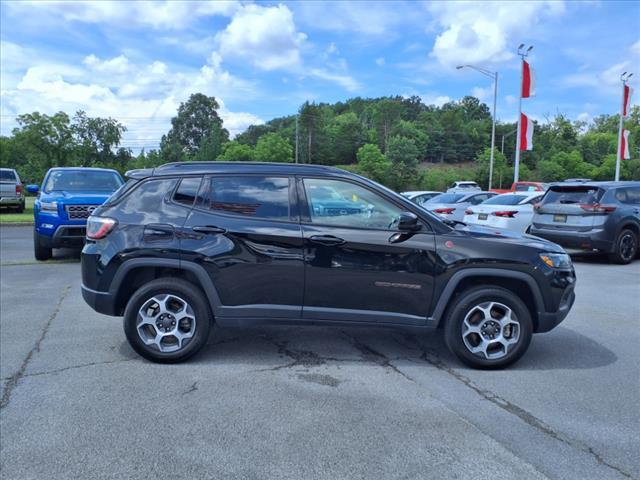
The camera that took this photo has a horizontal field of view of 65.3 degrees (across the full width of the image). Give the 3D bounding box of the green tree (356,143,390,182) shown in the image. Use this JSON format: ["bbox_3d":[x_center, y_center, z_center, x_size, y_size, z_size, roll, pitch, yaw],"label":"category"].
[{"bbox_3d":[5.962,-7.757,56.499,4.200,6.350,4.200,1,6,0],"label":"green tree"}]

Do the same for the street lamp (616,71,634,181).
[{"bbox_3d":[23.831,-7.678,39.389,0.900,10.850,0.600,1,6,0],"label":"street lamp"}]

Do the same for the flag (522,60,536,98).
[{"bbox_3d":[13.405,-10.321,32.111,0.850,2.380,0.250,1,6,0],"label":"flag"}]

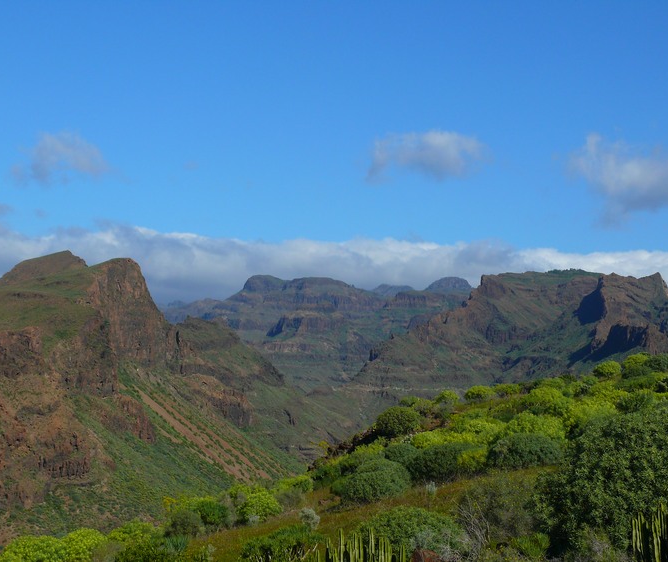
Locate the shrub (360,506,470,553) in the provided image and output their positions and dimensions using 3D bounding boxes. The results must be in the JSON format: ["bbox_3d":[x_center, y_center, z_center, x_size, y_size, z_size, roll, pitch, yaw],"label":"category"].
[{"bbox_3d":[1.695,5.410,29.000,2.375,1.047,2.019,0,-2,0],"label":"shrub"}]

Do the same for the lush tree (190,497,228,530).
[{"bbox_3d":[-4.112,7.634,44.000,1.245,1.112,1.121,0,-2,0],"label":"lush tree"}]

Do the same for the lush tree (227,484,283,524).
[{"bbox_3d":[-2.631,7.489,45.000,1.877,1.300,1.595,0,-2,0],"label":"lush tree"}]

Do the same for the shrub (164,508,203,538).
[{"bbox_3d":[-3.362,5.417,30.000,0.890,0.650,0.800,0,-2,0],"label":"shrub"}]

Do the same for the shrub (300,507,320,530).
[{"bbox_3d":[-0.675,6.544,37.000,0.551,0.641,0.523,0,-2,0],"label":"shrub"}]

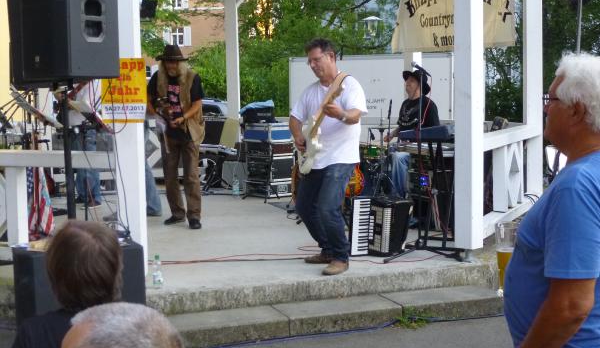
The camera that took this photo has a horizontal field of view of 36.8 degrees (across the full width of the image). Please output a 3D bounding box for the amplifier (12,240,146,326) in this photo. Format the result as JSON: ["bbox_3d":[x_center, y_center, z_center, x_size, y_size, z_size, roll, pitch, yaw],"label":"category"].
[{"bbox_3d":[-1.320,0.746,5.393,0.640,0.630,0.510,-3,5,-27],"label":"amplifier"}]

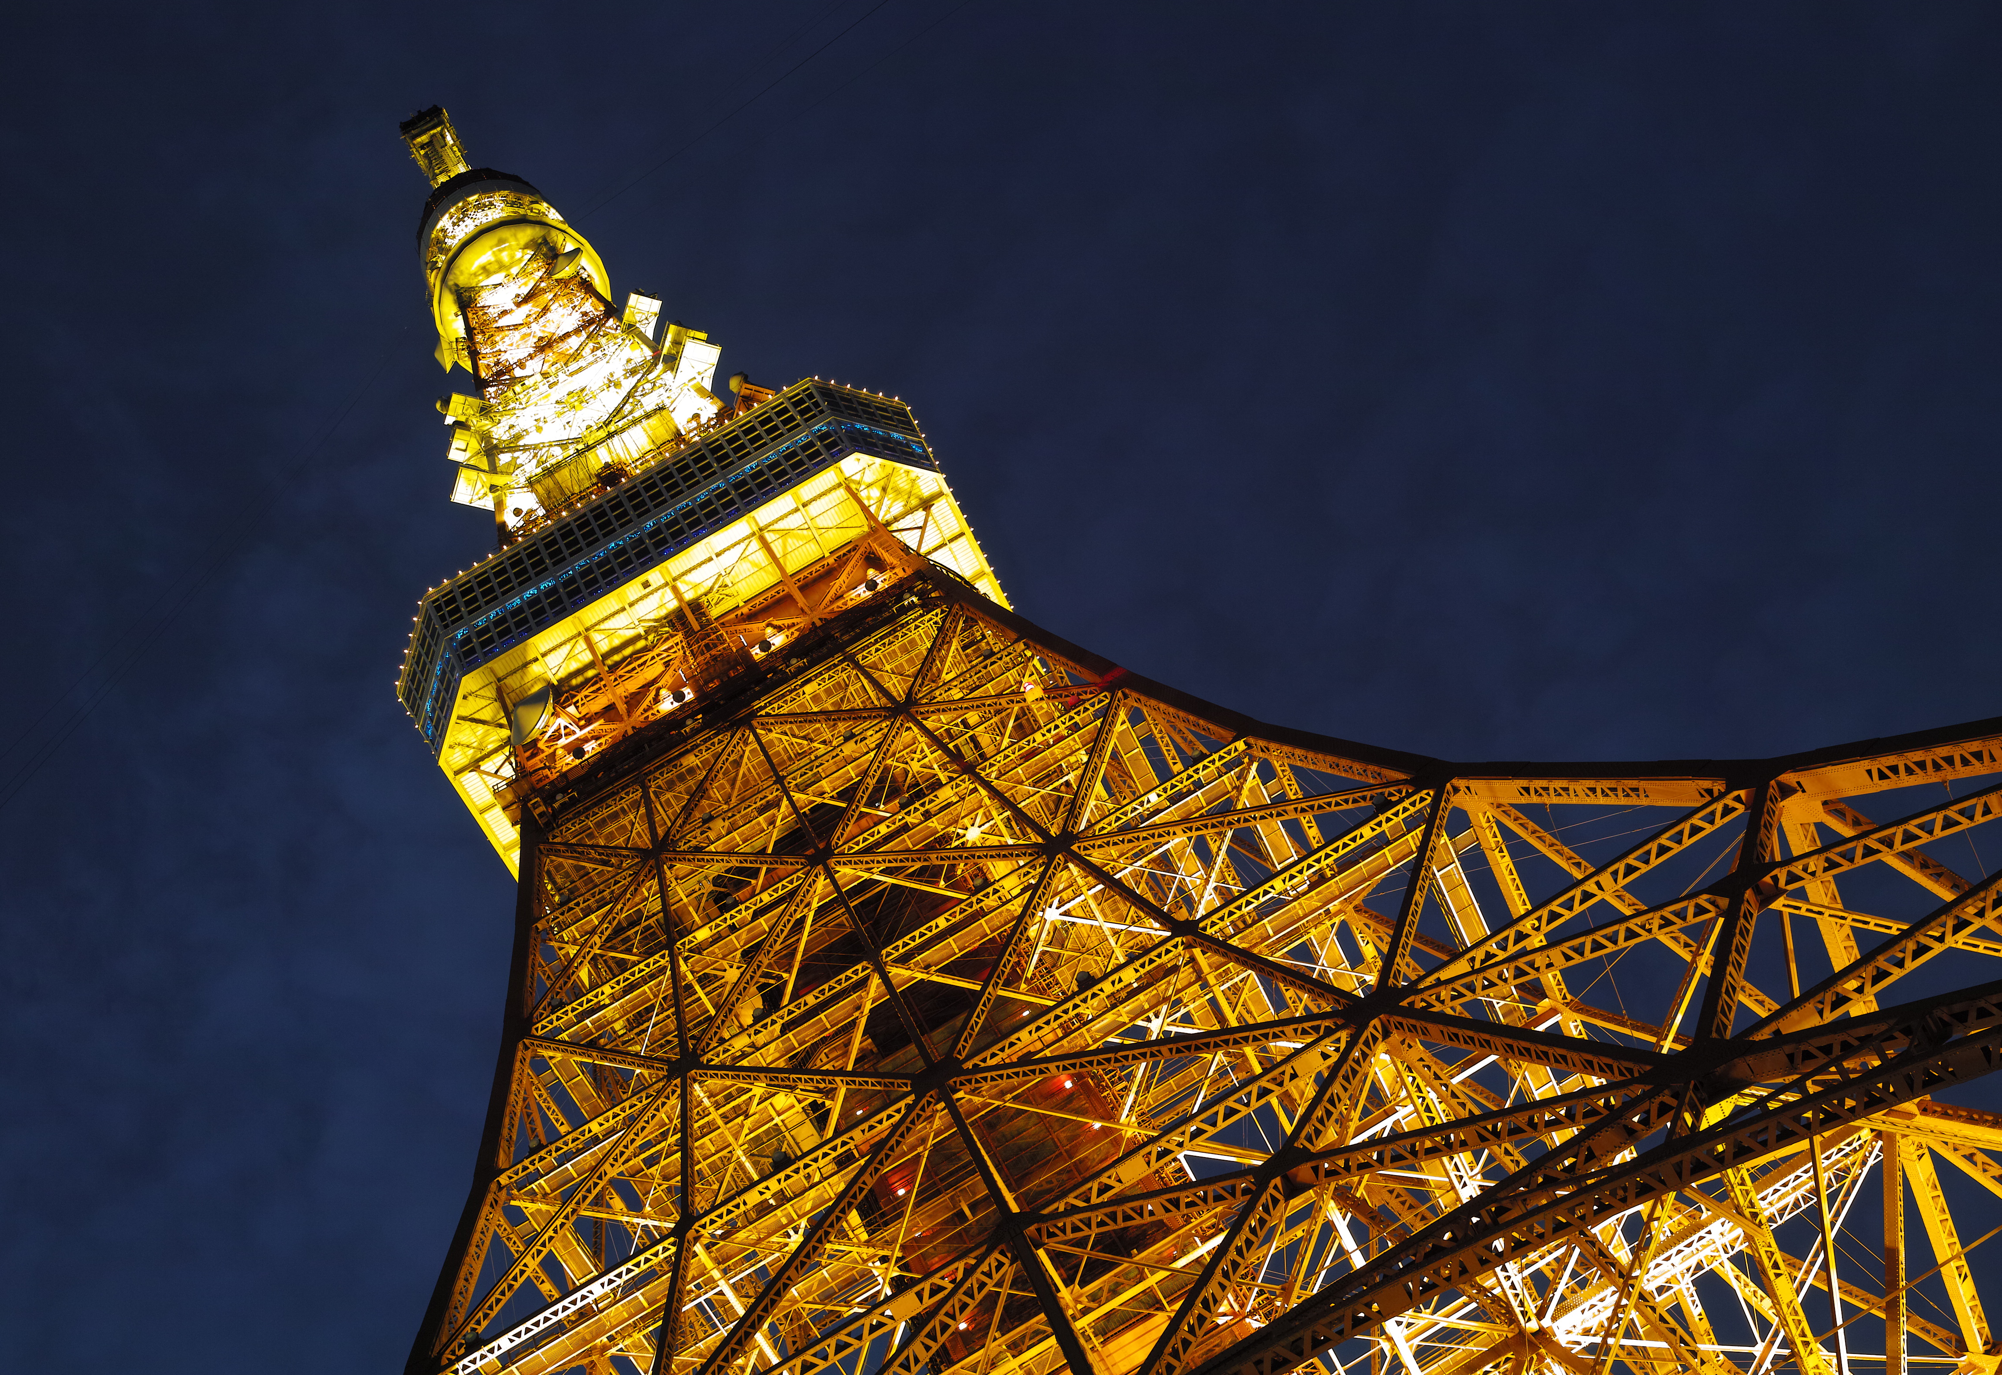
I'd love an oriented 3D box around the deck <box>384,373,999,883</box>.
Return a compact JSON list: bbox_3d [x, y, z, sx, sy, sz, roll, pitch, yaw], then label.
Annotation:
[{"bbox_3d":[-12.580,3.310,141.280,31.490,9.730,31.490,-30,-60,-4],"label":"deck"}]

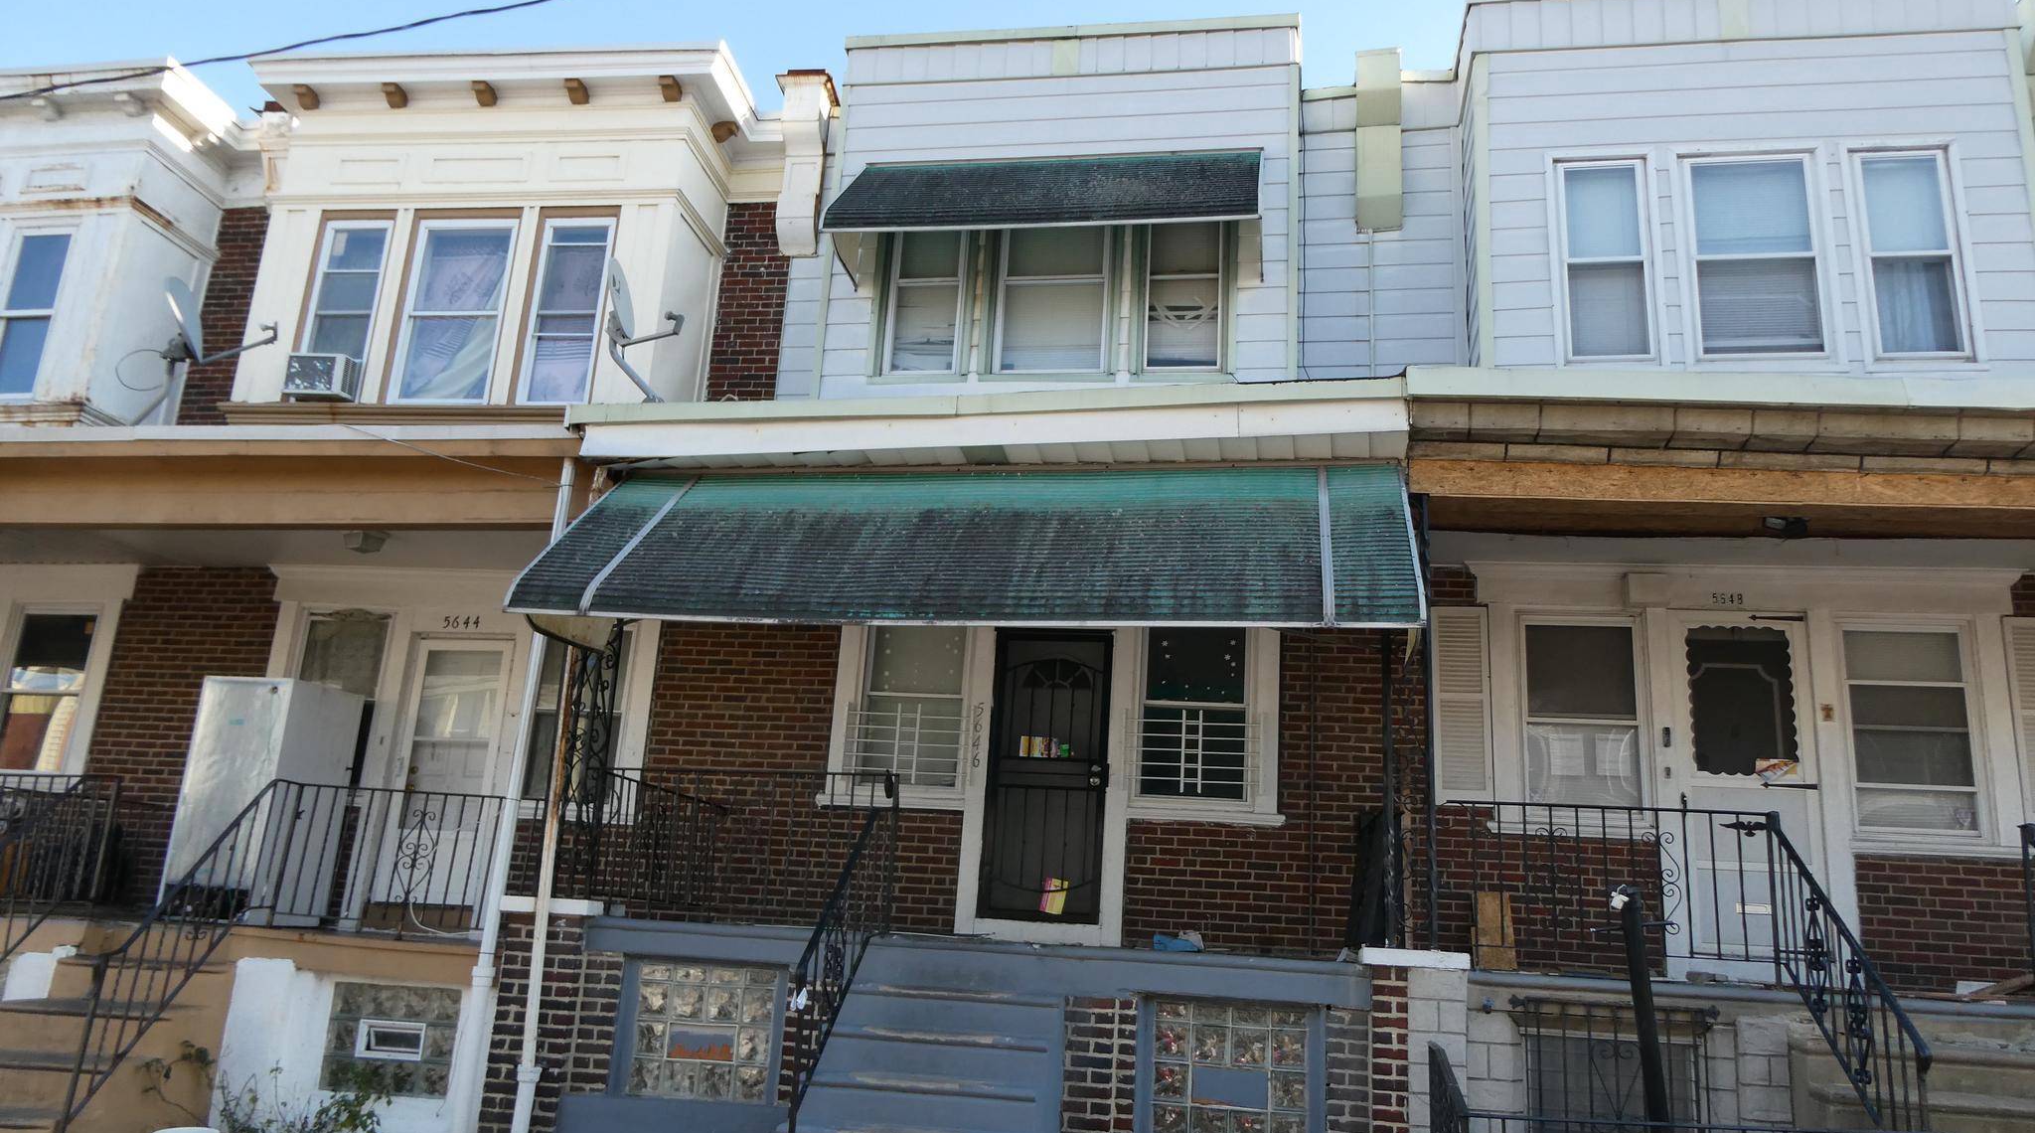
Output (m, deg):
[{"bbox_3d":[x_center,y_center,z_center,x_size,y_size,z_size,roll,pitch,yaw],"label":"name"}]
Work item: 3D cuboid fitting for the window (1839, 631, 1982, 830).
[{"bbox_3d":[5.778,1.045,9.159,0.704,1.308,0.090,1,-16,10],"label":"window"}]

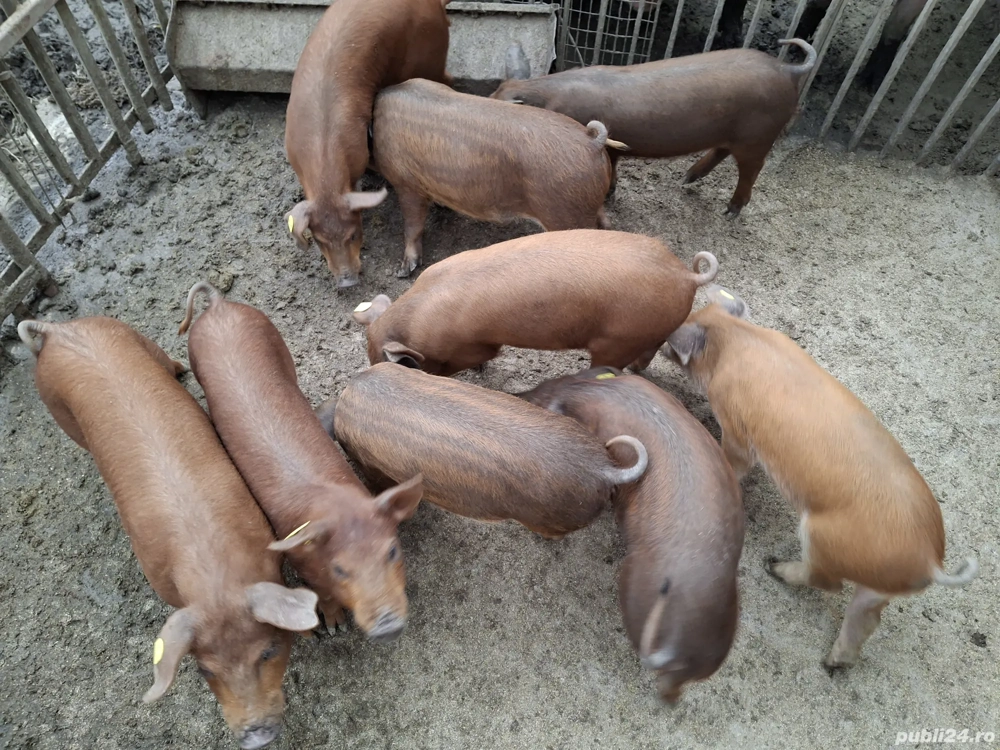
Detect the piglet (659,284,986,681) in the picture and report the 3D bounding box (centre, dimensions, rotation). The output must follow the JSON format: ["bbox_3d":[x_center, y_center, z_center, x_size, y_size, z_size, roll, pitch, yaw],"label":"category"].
[{"bbox_3d":[0.597,0.157,1.548,0.240,0.430,0.792,-21,59,-16],"label":"piglet"}]

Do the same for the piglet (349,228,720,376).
[{"bbox_3d":[0.074,-0.130,1.719,0.794,0.440,0.250,-4,55,-5],"label":"piglet"}]

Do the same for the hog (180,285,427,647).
[{"bbox_3d":[-0.411,0.197,1.468,0.250,0.440,0.793,-28,61,-20],"label":"hog"}]

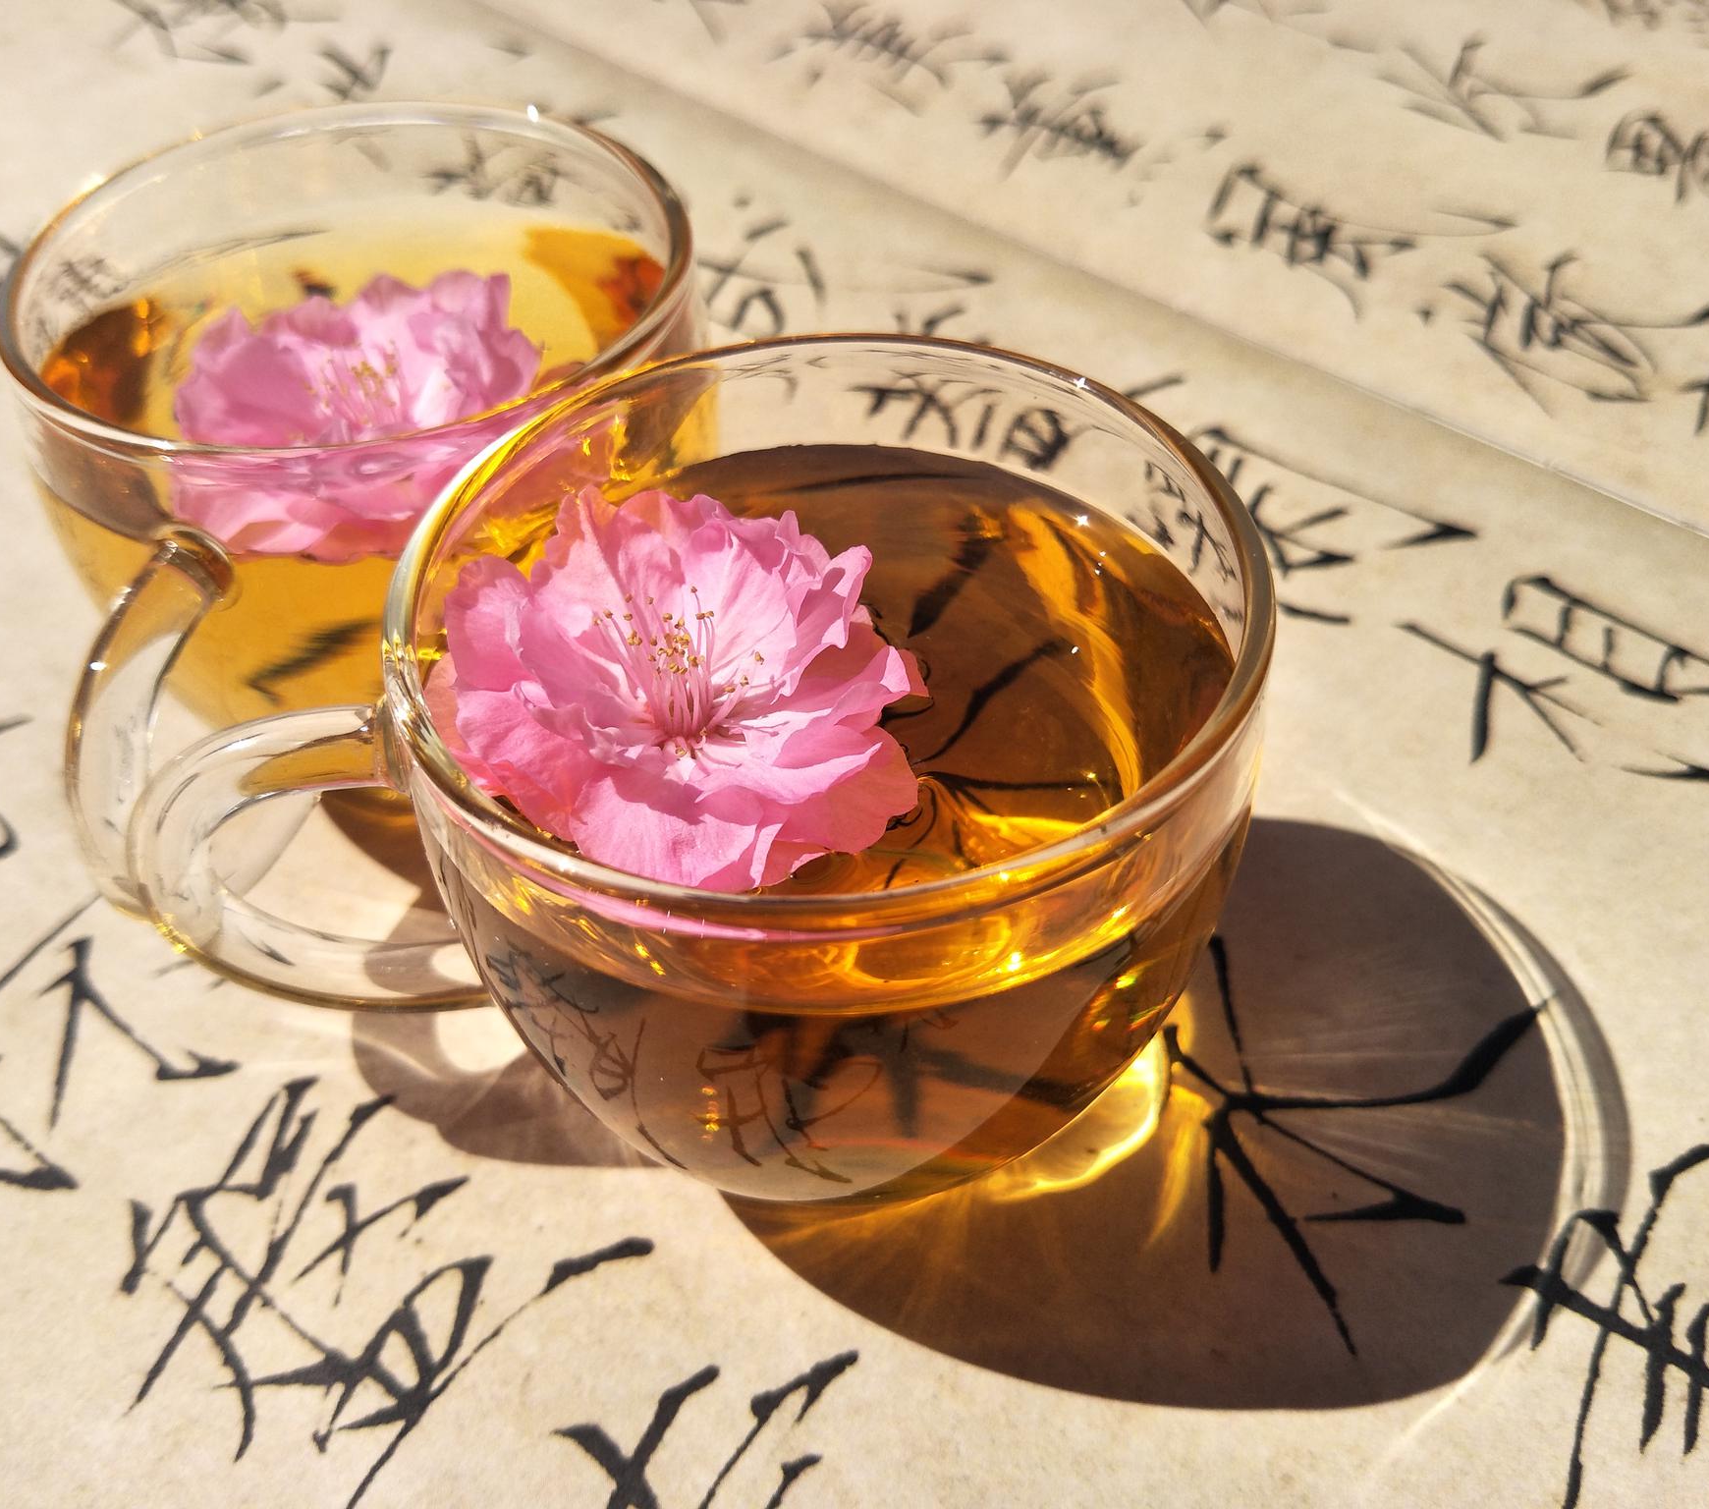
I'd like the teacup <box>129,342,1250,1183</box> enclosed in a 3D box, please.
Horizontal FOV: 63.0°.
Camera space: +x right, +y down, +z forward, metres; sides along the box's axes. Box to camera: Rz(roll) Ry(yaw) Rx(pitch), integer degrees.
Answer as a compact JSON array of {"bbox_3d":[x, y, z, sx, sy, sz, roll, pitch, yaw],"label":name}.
[{"bbox_3d":[-0.014,0.006,0.148,0.110,0.061,0.084,-14,49,-11],"label":"teacup"}]

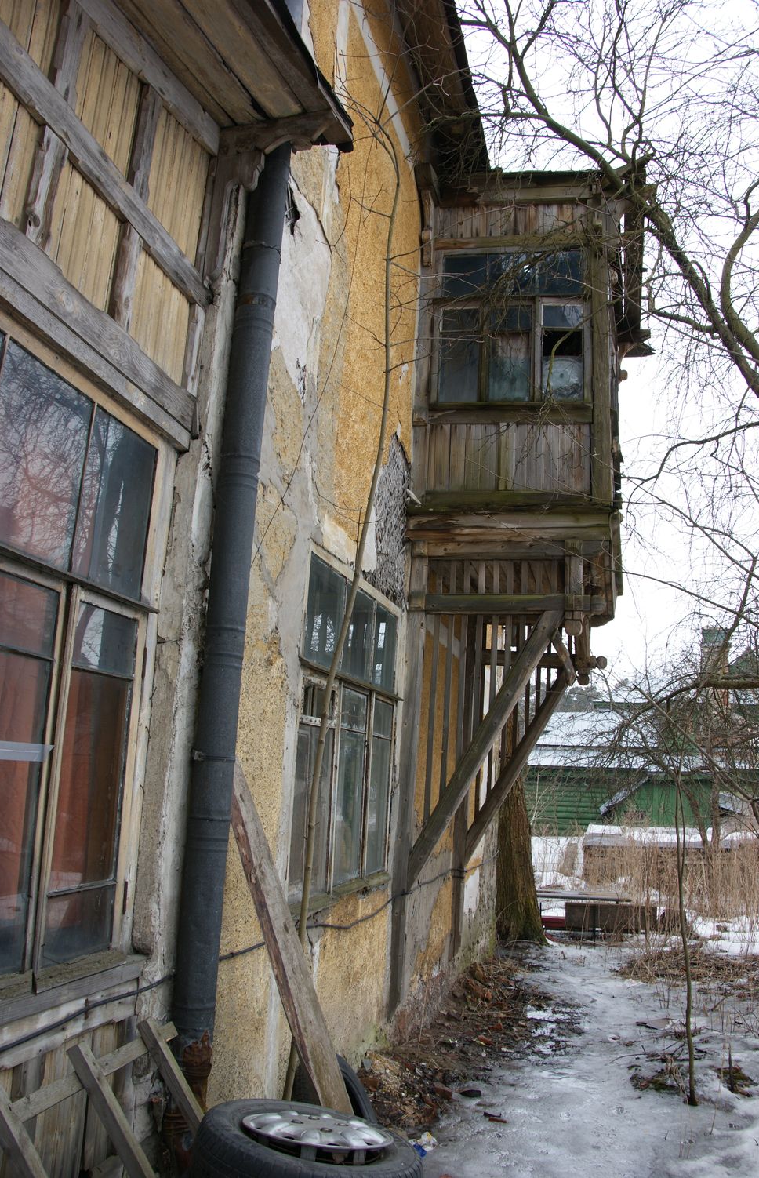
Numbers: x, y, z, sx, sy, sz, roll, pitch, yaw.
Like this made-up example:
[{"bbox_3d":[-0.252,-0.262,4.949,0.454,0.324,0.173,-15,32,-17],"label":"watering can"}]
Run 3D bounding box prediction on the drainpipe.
[{"bbox_3d":[-0.493,-0.024,3.057,0.135,3.384,0.135,0,-12,14],"label":"drainpipe"}]

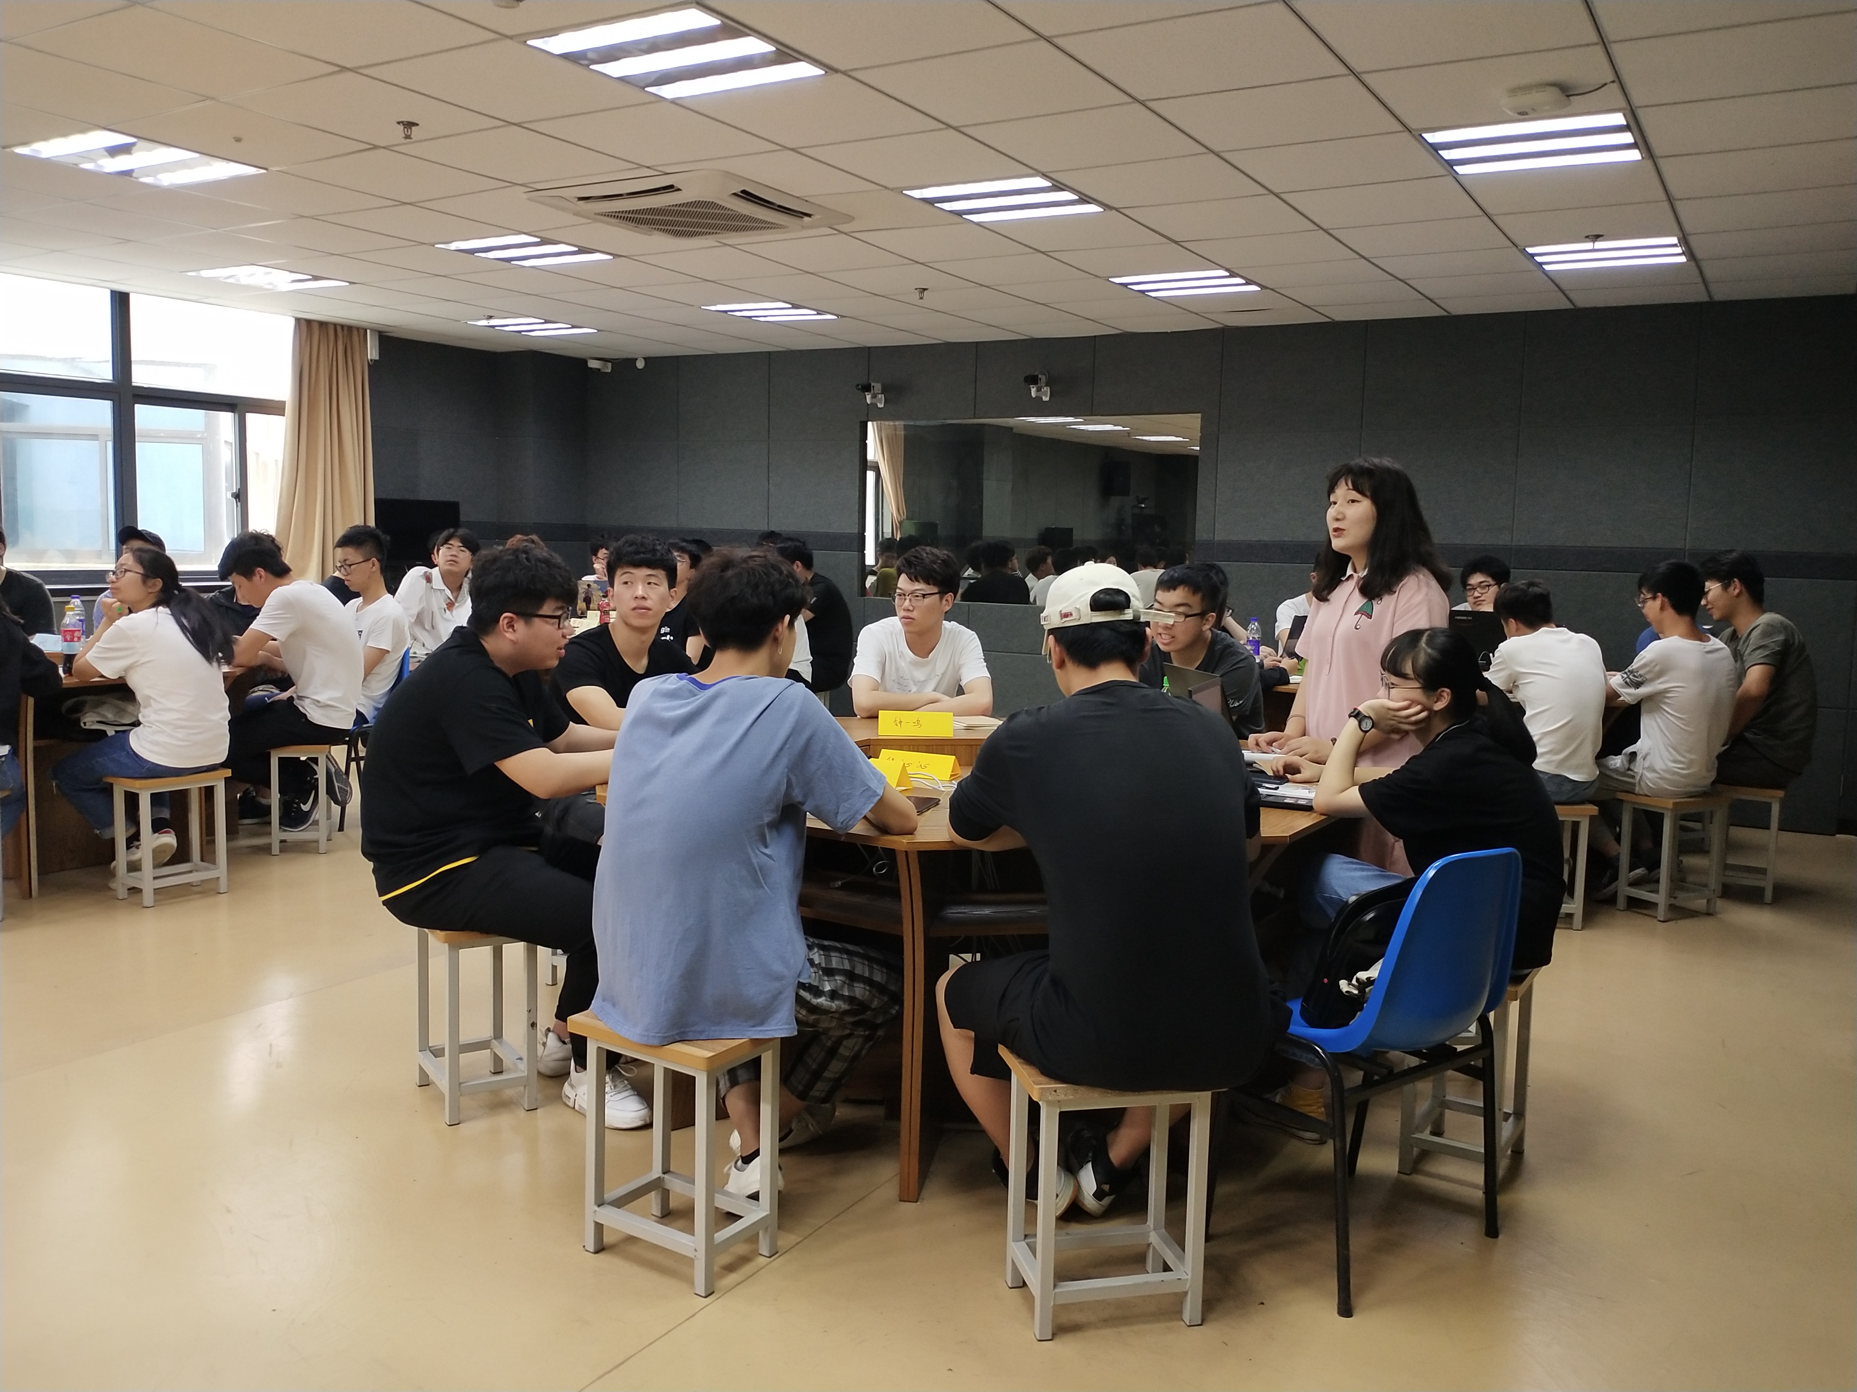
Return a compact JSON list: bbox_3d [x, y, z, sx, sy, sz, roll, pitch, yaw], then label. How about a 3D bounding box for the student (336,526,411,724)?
[{"bbox_3d":[-2.400,-0.060,6.750,0.680,1.270,0.470,-2,6,-37],"label":"student"}]

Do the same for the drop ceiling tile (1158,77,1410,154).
[{"bbox_3d":[0.978,-1.618,4.617,0.595,0.020,0.595,4,6,29],"label":"drop ceiling tile"}]

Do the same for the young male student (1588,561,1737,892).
[{"bbox_3d":[2.790,0.122,6.400,0.470,1.270,0.680,-2,6,-34],"label":"young male student"}]

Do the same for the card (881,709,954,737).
[{"bbox_3d":[-0.035,0.081,4.750,0.210,0.070,0.070,1,5,0],"label":"card"}]

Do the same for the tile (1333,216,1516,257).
[{"bbox_3d":[1.841,-1.704,6.162,0.600,0.020,0.600,4,6,33],"label":"tile"}]

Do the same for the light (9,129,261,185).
[{"bbox_3d":[-2.633,-1.823,5.564,0.595,0.060,0.595,4,6,31],"label":"light"}]

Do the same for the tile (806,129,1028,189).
[{"bbox_3d":[-0.019,-1.764,5.446,0.600,0.020,0.600,4,5,30],"label":"tile"}]

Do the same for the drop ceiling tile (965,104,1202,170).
[{"bbox_3d":[0.499,-1.730,5.146,0.600,0.020,0.600,4,5,30],"label":"drop ceiling tile"}]

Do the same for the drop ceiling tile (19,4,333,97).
[{"bbox_3d":[-1.937,-1.668,4.308,0.600,0.020,0.600,4,6,29],"label":"drop ceiling tile"}]

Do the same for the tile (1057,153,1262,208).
[{"bbox_3d":[0.789,-1.733,5.596,0.600,0.020,0.600,4,6,29],"label":"tile"}]

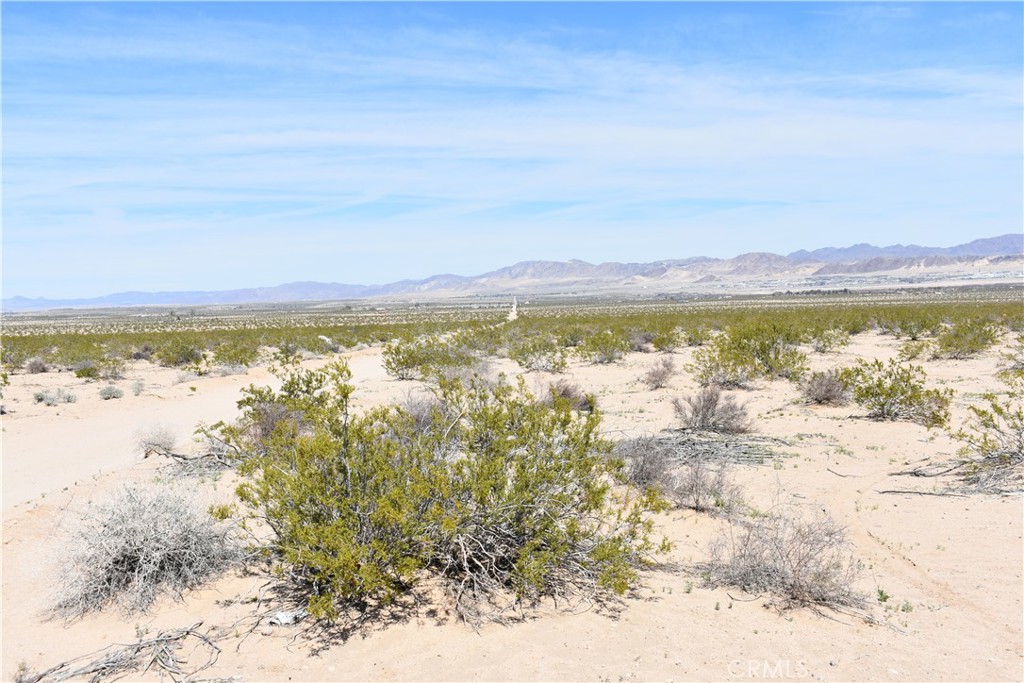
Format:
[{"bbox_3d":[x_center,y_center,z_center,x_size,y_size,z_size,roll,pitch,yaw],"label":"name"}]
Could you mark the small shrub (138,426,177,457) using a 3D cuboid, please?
[{"bbox_3d":[-3.932,1.103,12.345,0.410,0.320,0.350,0,2,0],"label":"small shrub"}]

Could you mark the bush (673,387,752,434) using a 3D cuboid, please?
[{"bbox_3d":[2.671,0.872,14.791,1.050,0.550,0.900,0,2,10],"label":"bush"}]

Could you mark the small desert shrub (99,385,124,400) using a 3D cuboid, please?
[{"bbox_3d":[-7.944,0.985,21.995,0.500,0.290,0.450,-1,2,-20],"label":"small desert shrub"}]

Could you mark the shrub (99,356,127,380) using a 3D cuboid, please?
[{"bbox_3d":[-10.447,0.637,28.989,0.720,0.660,0.650,-1,2,-20],"label":"shrub"}]

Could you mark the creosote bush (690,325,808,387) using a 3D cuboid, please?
[{"bbox_3d":[4.906,0.283,23.133,2.410,1.280,2.050,0,2,0],"label":"creosote bush"}]

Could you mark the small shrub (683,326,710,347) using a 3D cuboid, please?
[{"bbox_3d":[7.674,-0.215,46.160,1.140,0.820,0.970,0,2,0],"label":"small shrub"}]

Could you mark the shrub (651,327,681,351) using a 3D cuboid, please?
[{"bbox_3d":[5.554,-0.080,40.160,1.060,0.930,0.900,0,2,0],"label":"shrub"}]

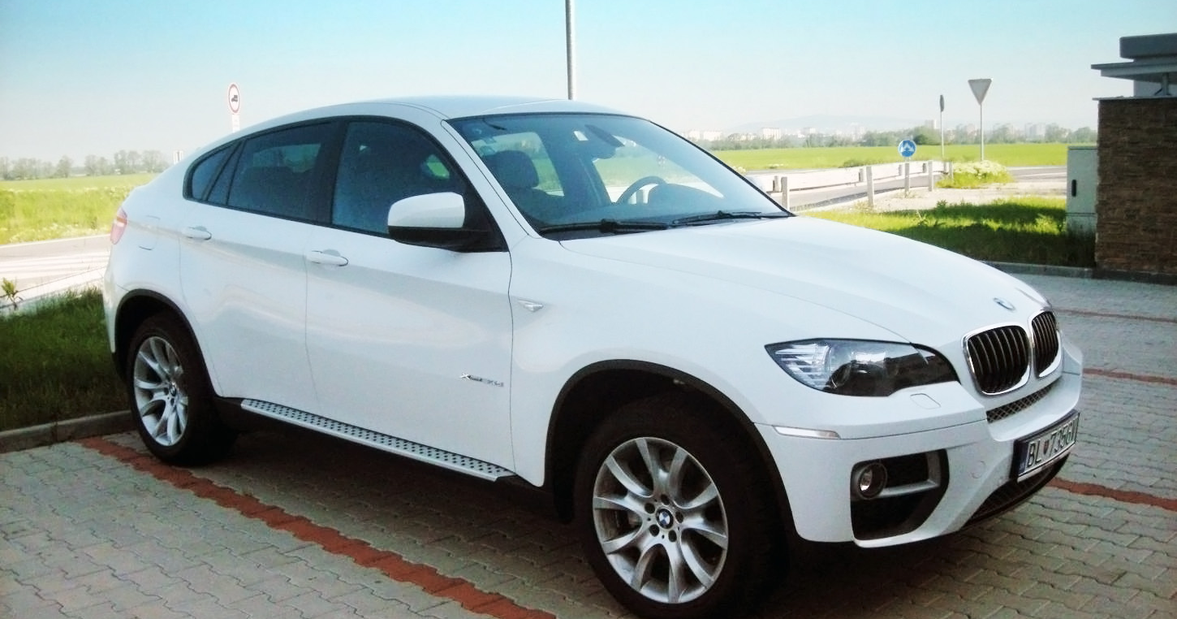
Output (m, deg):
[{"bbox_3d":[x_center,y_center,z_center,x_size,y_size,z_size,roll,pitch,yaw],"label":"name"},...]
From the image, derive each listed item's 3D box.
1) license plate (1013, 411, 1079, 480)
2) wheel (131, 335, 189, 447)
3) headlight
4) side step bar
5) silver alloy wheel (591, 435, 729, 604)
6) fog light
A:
[{"bbox_3d":[1.465,0.425,3.805,0.030,0.120,0.520,11,13,40],"label":"license plate"},{"bbox_3d":[-1.935,0.373,5.669,0.510,0.510,0.220,7,10,41],"label":"wheel"},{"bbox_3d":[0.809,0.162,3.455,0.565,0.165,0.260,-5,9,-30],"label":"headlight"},{"bbox_3d":[-0.875,0.515,4.684,1.690,0.055,0.130,7,10,42],"label":"side step bar"},{"bbox_3d":[0.285,0.639,3.768,0.510,0.510,0.220,6,10,39],"label":"silver alloy wheel"},{"bbox_3d":[0.804,0.491,3.427,0.080,0.100,0.100,7,10,41],"label":"fog light"}]

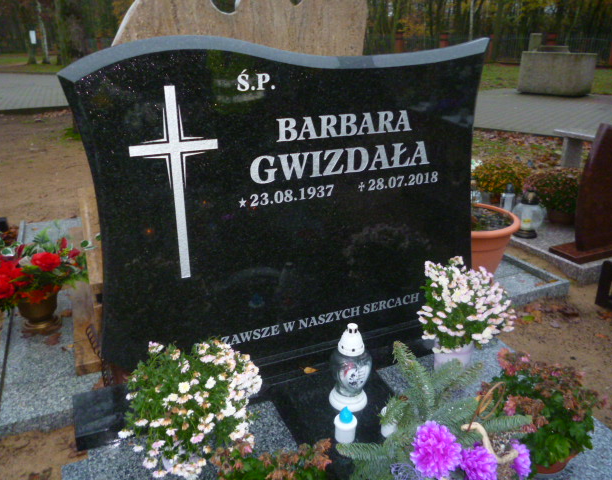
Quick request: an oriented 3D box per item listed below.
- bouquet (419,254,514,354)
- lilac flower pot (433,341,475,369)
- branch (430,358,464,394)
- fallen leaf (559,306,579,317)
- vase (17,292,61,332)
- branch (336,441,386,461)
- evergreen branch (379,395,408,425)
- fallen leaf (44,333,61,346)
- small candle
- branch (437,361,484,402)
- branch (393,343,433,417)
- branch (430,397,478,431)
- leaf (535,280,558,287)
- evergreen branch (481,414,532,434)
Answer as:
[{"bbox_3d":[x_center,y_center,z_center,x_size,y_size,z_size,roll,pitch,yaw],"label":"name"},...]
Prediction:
[{"bbox_3d":[0.409,0.178,1.370,0.258,0.240,0.223,-9,25,-23],"label":"bouquet"},{"bbox_3d":[0.414,0.334,1.436,0.111,0.100,0.111,0,22,0],"label":"lilac flower pot"},{"bbox_3d":[0.349,0.335,1.273,0.053,0.058,0.123,20,29,39],"label":"branch"},{"bbox_3d":[1.002,0.264,1.971,0.074,0.018,0.071,1,22,0],"label":"fallen leaf"},{"bbox_3d":[-0.888,0.221,1.709,0.128,0.125,0.128,0,22,0],"label":"vase"},{"bbox_3d":[0.119,0.452,1.106,0.102,0.030,0.035,3,22,7],"label":"branch"},{"bbox_3d":[0.204,0.388,1.183,0.076,0.058,0.048,-18,29,-39],"label":"evergreen branch"},{"bbox_3d":[-0.804,0.309,1.639,0.047,0.012,0.073,1,22,0],"label":"fallen leaf"},{"bbox_3d":[0.095,0.428,1.215,0.053,0.092,0.053,0,22,0],"label":"small candle"},{"bbox_3d":[0.392,0.357,1.310,0.173,0.053,0.053,-17,29,-37],"label":"branch"},{"bbox_3d":[0.246,0.319,1.202,0.064,0.129,0.142,-11,26,-28],"label":"branch"},{"bbox_3d":[0.340,0.398,1.186,0.119,0.030,0.045,-15,26,-32],"label":"branch"},{"bbox_3d":[0.963,0.174,2.072,0.088,0.015,0.045,0,22,0],"label":"leaf"},{"bbox_3d":[0.447,0.411,1.153,0.105,0.030,0.035,4,22,9],"label":"evergreen branch"}]

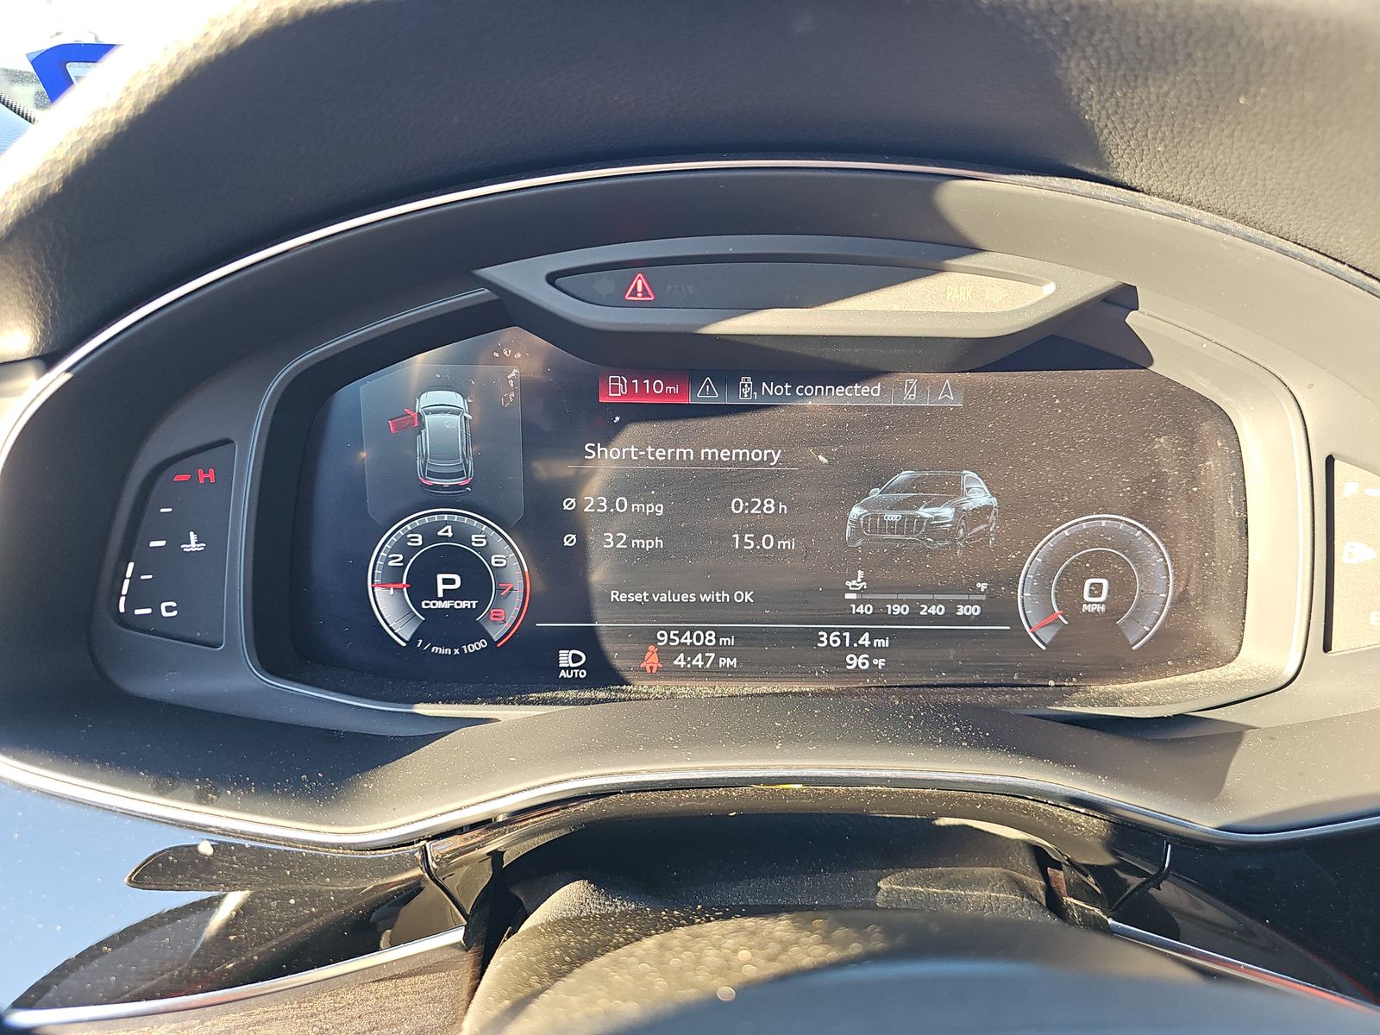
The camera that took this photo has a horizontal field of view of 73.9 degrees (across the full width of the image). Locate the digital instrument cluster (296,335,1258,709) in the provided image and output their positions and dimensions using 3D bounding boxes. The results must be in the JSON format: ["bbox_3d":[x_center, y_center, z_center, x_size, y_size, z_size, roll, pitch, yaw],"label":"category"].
[{"bbox_3d":[0.027,-0.002,0.287,0.299,0.115,0.020,0,14,-1],"label":"digital instrument cluster"}]

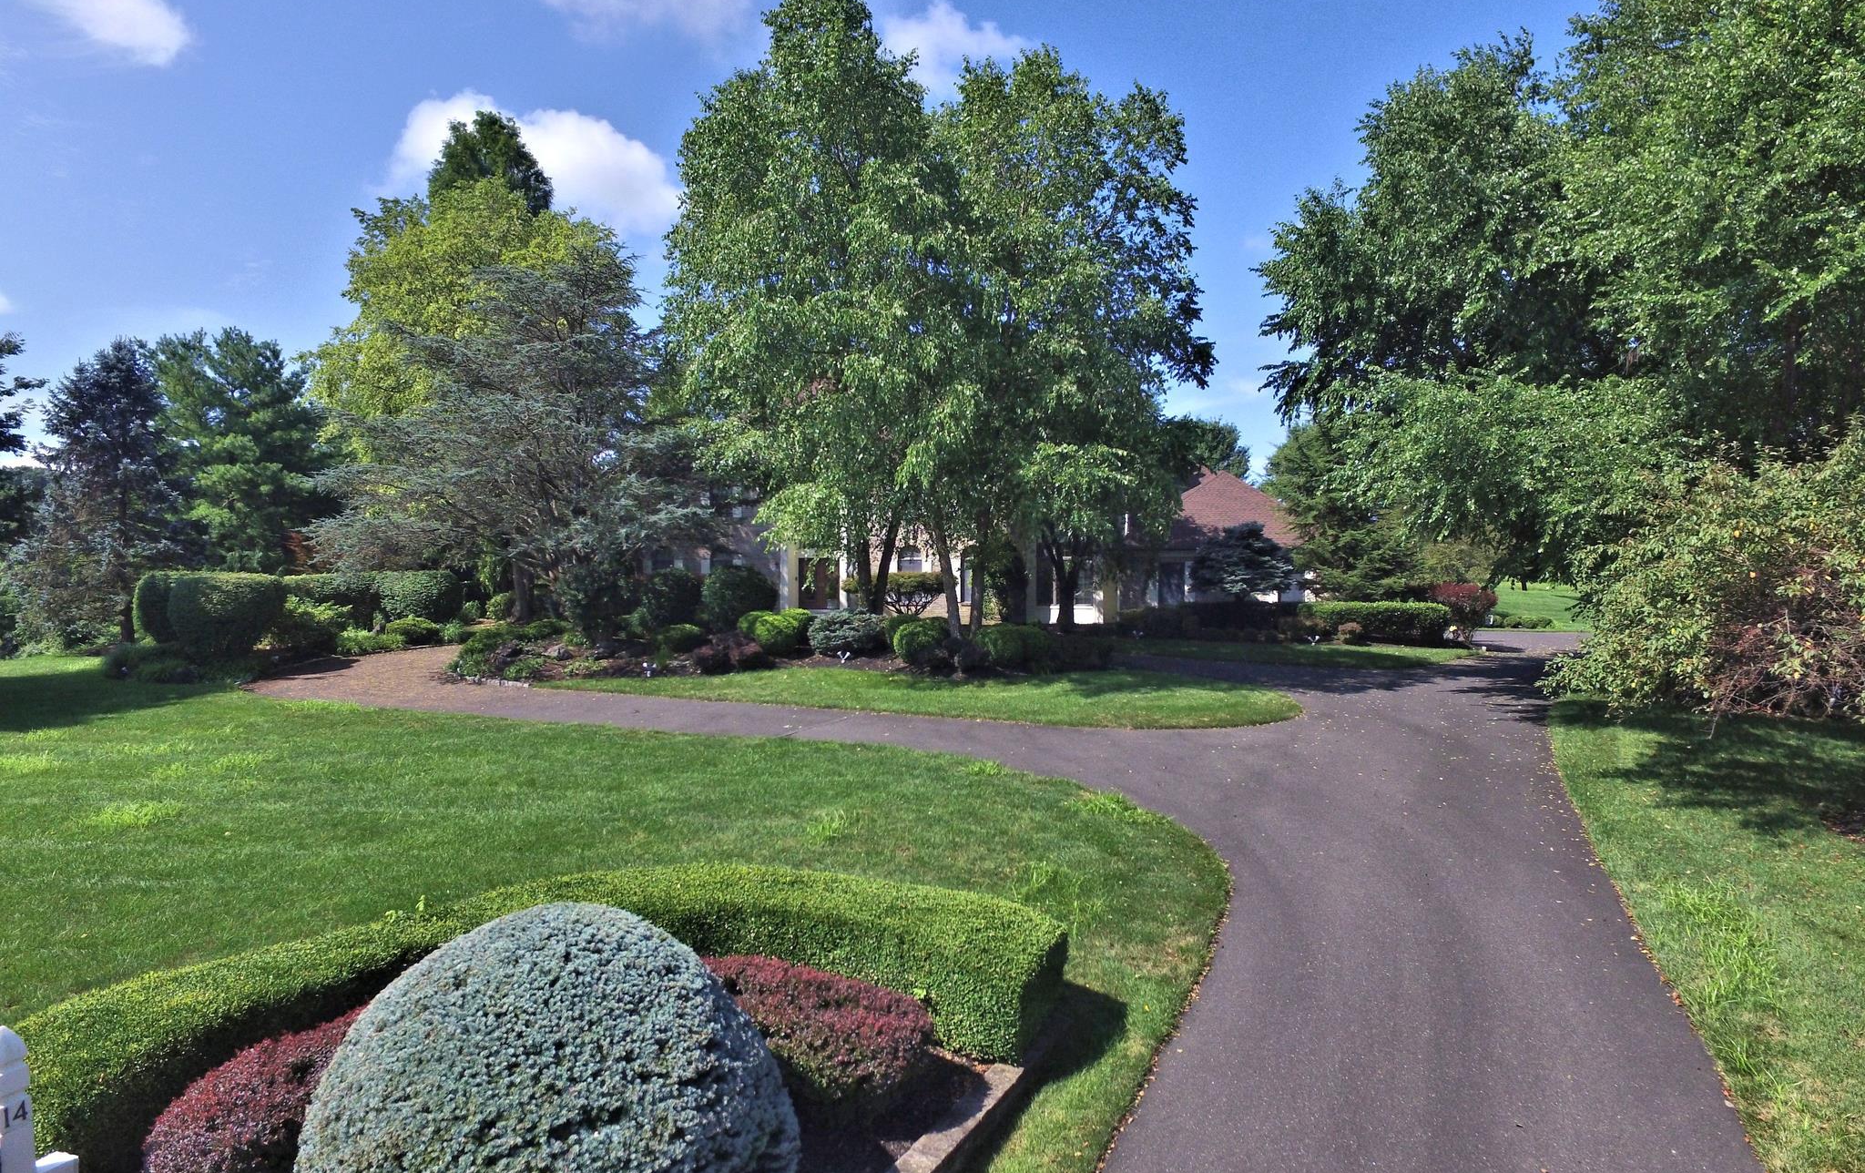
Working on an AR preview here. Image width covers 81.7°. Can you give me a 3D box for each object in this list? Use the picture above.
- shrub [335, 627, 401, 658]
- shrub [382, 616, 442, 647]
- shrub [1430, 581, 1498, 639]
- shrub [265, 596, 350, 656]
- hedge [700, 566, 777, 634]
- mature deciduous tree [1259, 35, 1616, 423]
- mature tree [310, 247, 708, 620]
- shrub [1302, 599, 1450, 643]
[{"bbox_3d":[-16.663,1.656,31.800,1.640,0.830,1.300,-1,3,-28],"label":"shrub"},{"bbox_3d":[-16.046,1.283,33.238,1.650,0.850,1.500,0,5,0],"label":"shrub"},{"bbox_3d":[17.744,0.852,36.000,2.337,2.045,2.200,0,2,0],"label":"shrub"},{"bbox_3d":[-18.363,1.099,31.616,2.300,1.500,2.000,0,5,0],"label":"shrub"},{"bbox_3d":[-6.767,0.259,37.766,2.550,2.100,2.300,0,5,0],"label":"hedge"},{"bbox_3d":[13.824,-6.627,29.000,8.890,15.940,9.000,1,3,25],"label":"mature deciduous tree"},{"bbox_3d":[-14.219,-5.074,36.196,12.900,13.000,11.500,0,5,0],"label":"mature tree"},{"bbox_3d":[14.765,1.186,35.800,4.986,1.452,1.700,0,2,0],"label":"shrub"}]

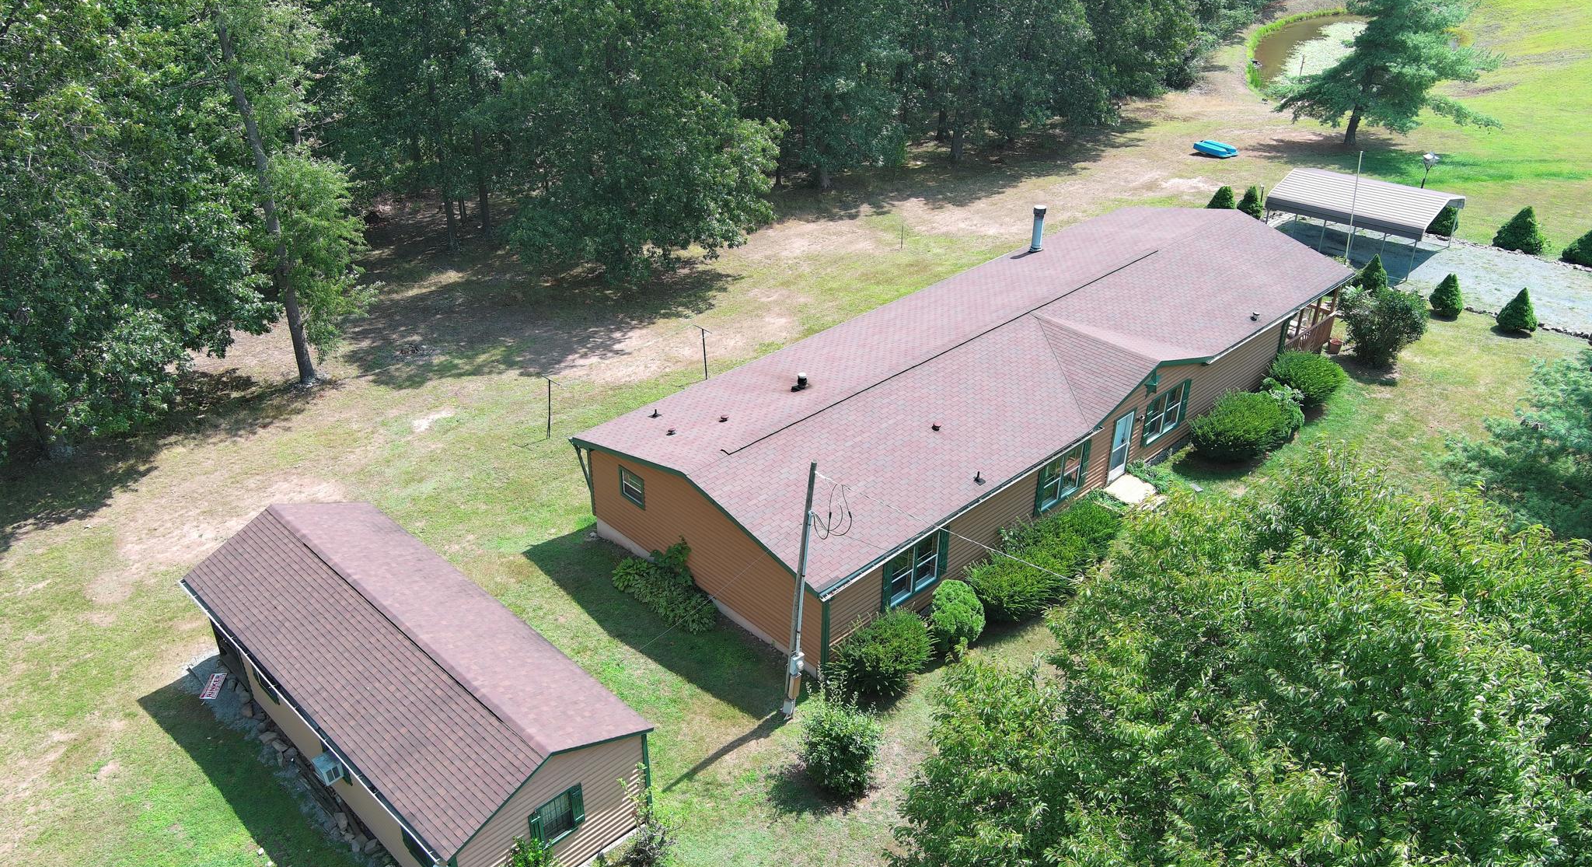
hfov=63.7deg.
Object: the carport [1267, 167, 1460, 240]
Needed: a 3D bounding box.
[{"bbox_3d":[23.544,-9.028,53.282,6.291,2.894,4.868,25,39,36],"label":"carport"}]

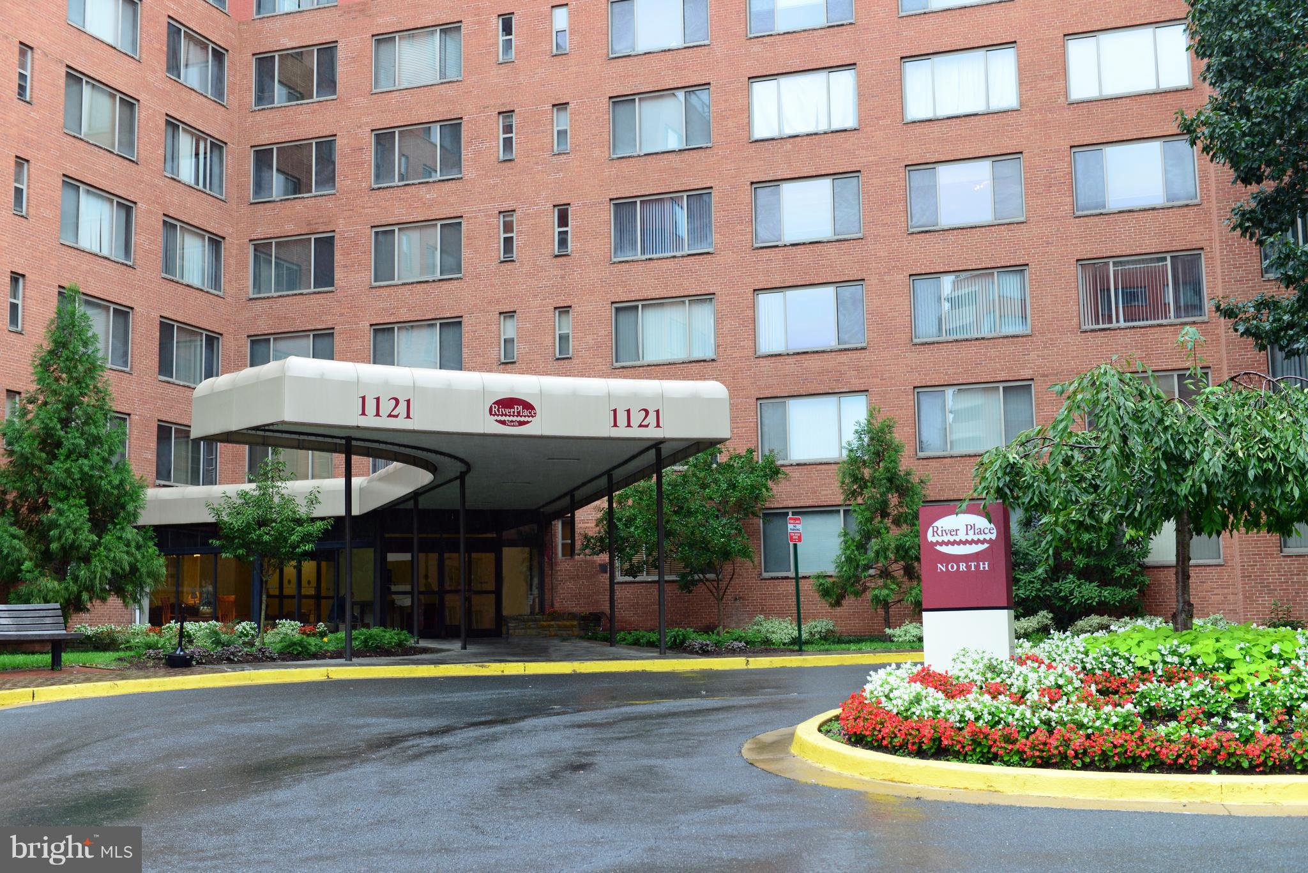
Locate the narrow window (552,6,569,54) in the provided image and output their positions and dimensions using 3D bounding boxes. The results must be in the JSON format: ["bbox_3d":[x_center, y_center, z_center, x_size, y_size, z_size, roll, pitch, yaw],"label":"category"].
[{"bbox_3d":[-2.460,-10.684,40.132,0.440,1.280,0.130,-4,-8,18],"label":"narrow window"}]

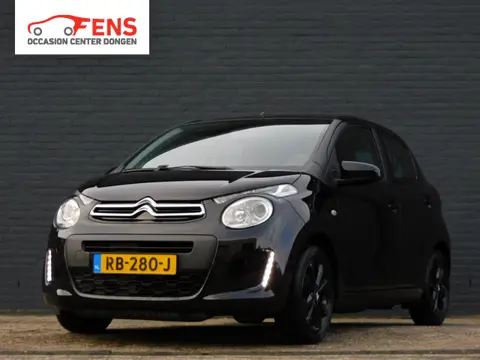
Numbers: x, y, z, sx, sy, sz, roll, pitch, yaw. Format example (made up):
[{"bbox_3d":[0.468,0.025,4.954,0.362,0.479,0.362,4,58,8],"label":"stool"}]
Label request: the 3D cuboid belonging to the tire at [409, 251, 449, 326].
[{"bbox_3d":[1.376,0.774,9.598,0.170,0.574,0.574,-1,-4,26],"label":"tire"}]

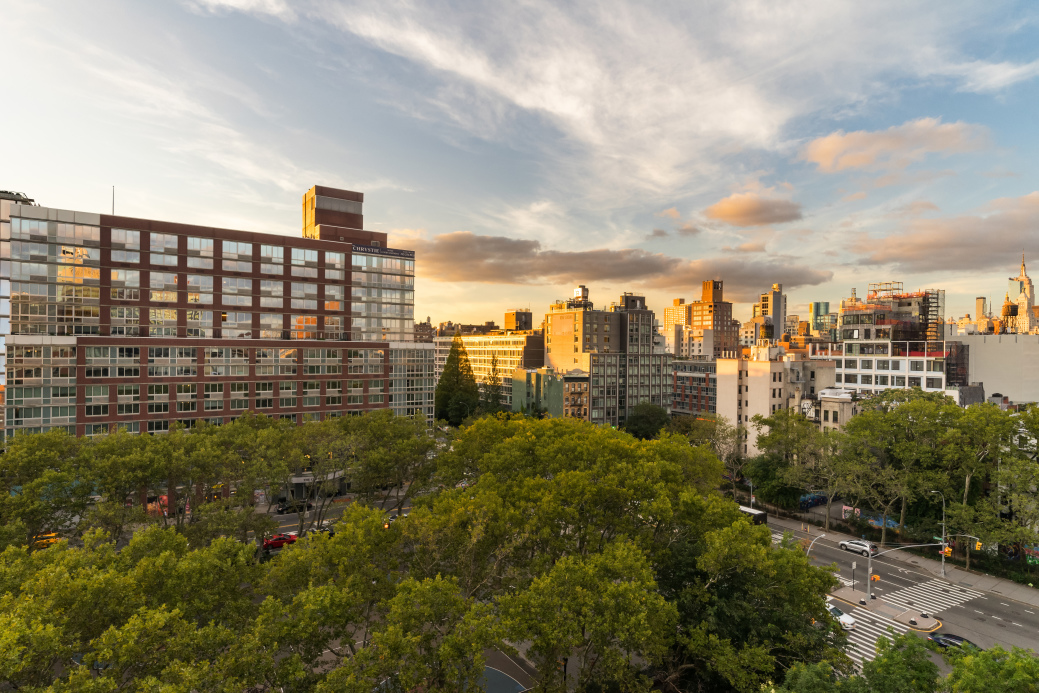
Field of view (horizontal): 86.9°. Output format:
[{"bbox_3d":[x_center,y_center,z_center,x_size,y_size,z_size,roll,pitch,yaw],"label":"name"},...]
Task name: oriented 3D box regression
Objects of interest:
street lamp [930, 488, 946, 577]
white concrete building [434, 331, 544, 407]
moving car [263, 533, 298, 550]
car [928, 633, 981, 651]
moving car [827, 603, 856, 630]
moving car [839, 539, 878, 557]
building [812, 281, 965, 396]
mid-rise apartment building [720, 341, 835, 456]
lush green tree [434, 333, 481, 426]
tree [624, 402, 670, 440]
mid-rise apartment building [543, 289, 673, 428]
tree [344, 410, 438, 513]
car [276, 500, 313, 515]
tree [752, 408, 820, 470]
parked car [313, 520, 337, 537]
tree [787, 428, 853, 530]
[{"bbox_3d":[51.252,23.175,67.003,2.900,10.400,0.450,1,0,-28],"label":"street lamp"},{"bbox_3d":[-9.075,10.757,206.875,18.000,34.000,74.000,1,0,-29],"label":"white concrete building"},{"bbox_3d":[-32.196,26.104,73.975,4.600,1.430,1.820,1,0,-35],"label":"moving car"},{"bbox_3d":[39.832,27.416,49.154,1.850,1.500,4.750,1,0,-29],"label":"car"},{"bbox_3d":[31.850,27.388,56.279,1.830,1.460,4.700,1,0,-18],"label":"moving car"},{"bbox_3d":[45.325,26.682,73.187,1.850,1.660,4.700,1,0,-29],"label":"moving car"},{"bbox_3d":[84.846,7.410,126.644,12.500,41.500,28.410,1,0,-29],"label":"building"},{"bbox_3d":[60.292,14.677,128.539,25.600,28.200,13.600,1,0,-32],"label":"mid-rise apartment building"},{"bbox_3d":[-21.830,11.731,191.941,14.500,33.000,14.500,1,0,-4],"label":"lush green tree"},{"bbox_3d":[30.725,20.603,131.890,11.000,14.200,11.000,1,0,-33],"label":"tree"},{"bbox_3d":[26.961,6.117,166.772,31.600,45.000,22.000,1,0,-31],"label":"mid-rise apartment building"},{"bbox_3d":[-19.758,18.479,82.899,13.200,17.000,13.800,1,0,-33],"label":"tree"},{"bbox_3d":[-37.573,26.786,91.816,4.900,1.550,1.900,1,0,-34],"label":"car"},{"bbox_3d":[44.847,19.110,91.899,11.800,17.000,11.800,1,0,-29],"label":"tree"},{"bbox_3d":[-28.699,26.846,79.168,4.700,1.500,1.850,1,0,-34],"label":"parked car"},{"bbox_3d":[44.824,20.053,81.525,10.500,15.000,10.500,1,0,-29],"label":"tree"}]

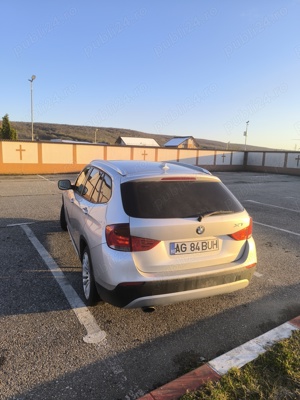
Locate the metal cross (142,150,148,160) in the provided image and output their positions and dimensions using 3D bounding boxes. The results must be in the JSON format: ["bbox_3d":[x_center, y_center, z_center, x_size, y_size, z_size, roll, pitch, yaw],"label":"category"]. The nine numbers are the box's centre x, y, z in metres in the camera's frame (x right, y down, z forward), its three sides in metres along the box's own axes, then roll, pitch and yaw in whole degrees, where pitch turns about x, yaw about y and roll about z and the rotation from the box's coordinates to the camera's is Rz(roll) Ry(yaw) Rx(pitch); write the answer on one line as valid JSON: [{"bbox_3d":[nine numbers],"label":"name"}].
[{"bbox_3d":[-0.451,-4.012,24.456,0.610,1.060,0.060,-4,11,-30],"label":"metal cross"}]

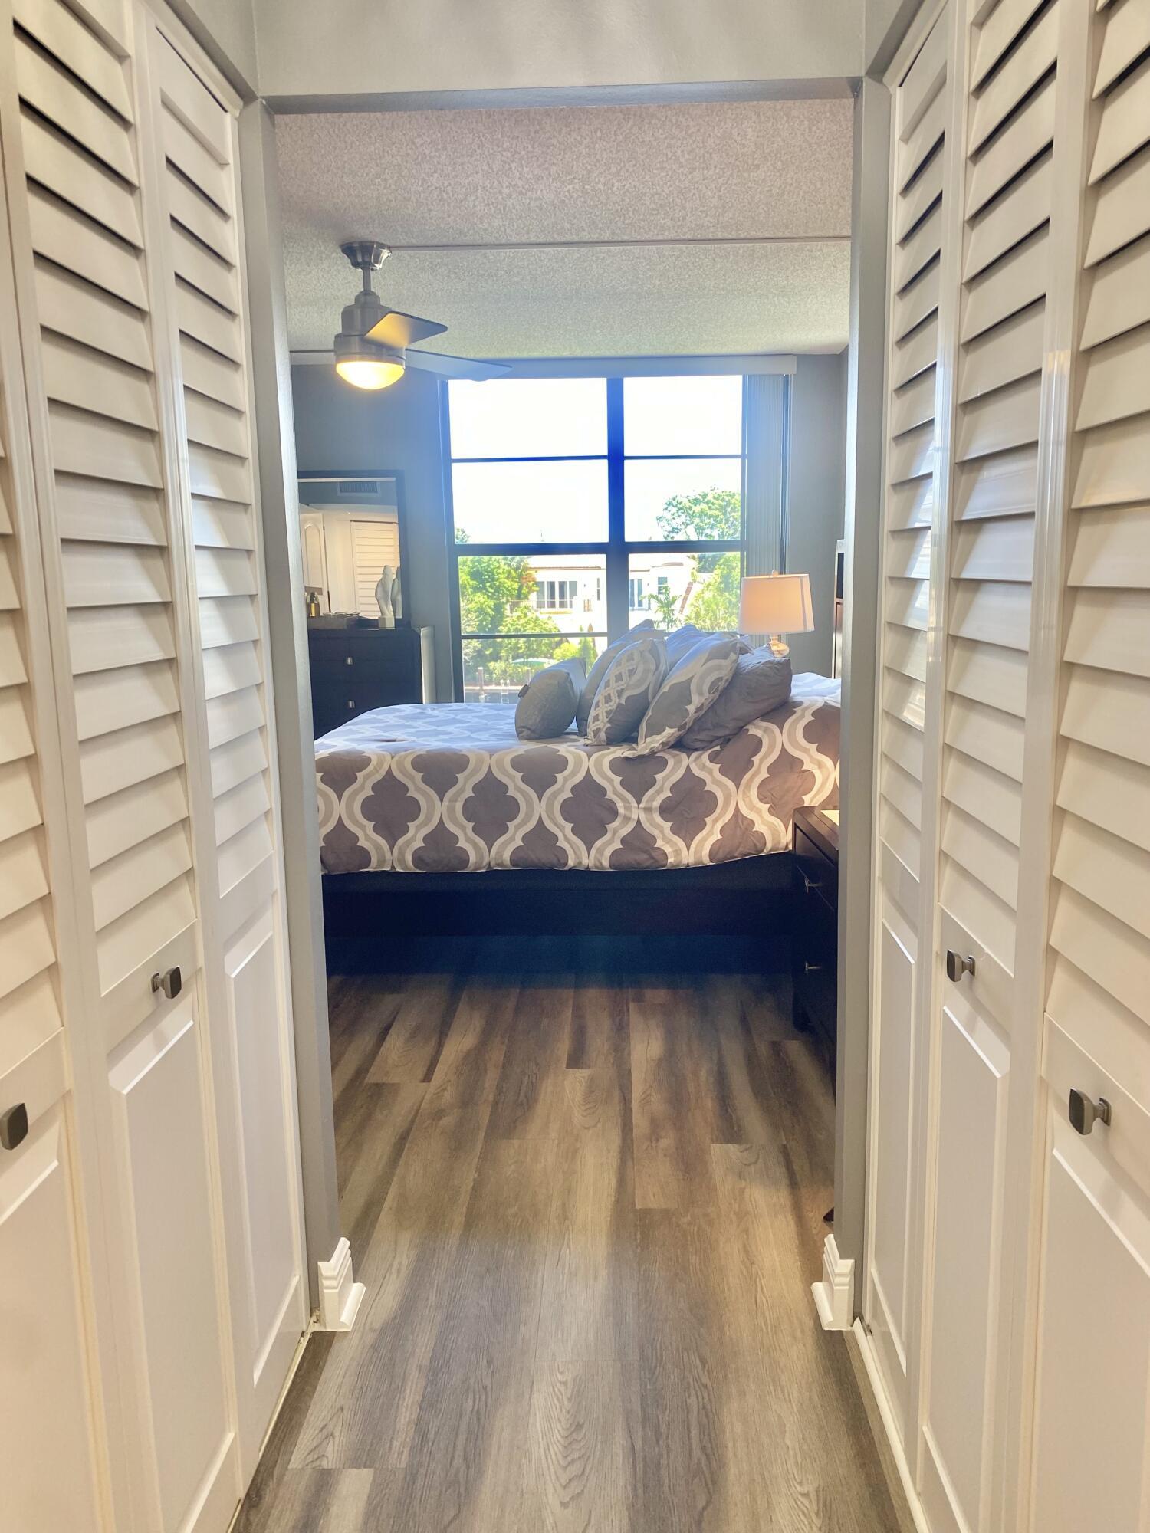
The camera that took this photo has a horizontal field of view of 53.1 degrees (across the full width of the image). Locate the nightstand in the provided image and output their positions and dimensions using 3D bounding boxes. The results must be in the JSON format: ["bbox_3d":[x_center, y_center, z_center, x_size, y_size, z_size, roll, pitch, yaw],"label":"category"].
[{"bbox_3d":[0.882,0.502,3.062,0.460,0.670,0.620,-1,10,1],"label":"nightstand"}]

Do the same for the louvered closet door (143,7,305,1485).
[{"bbox_3d":[-0.522,0.049,1.745,0.035,2.030,0.378,-1,10,2],"label":"louvered closet door"}]

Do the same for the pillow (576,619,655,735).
[{"bbox_3d":[0.169,-0.335,4.117,0.160,0.430,0.480,32,9,-3],"label":"pillow"}]

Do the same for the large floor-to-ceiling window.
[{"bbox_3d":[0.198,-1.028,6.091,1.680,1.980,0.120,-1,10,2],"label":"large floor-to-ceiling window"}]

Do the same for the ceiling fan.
[{"bbox_3d":[-0.721,-1.447,3.710,1.080,0.440,1.120,-1,9,2],"label":"ceiling fan"}]

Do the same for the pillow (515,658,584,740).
[{"bbox_3d":[-0.088,-0.252,4.214,0.170,0.300,0.480,32,9,-4],"label":"pillow"}]

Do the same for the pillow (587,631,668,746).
[{"bbox_3d":[0.183,-0.276,3.944,0.170,0.410,0.450,33,9,-3],"label":"pillow"}]

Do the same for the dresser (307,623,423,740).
[{"bbox_3d":[-1.419,-0.118,5.771,1.350,1.140,0.450,-1,9,2],"label":"dresser"}]

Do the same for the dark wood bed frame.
[{"bbox_3d":[0.201,0.386,4.599,2.150,0.400,1.600,-1,10,2],"label":"dark wood bed frame"}]

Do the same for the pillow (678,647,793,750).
[{"bbox_3d":[0.545,-0.261,3.995,0.430,0.200,0.600,-37,6,7],"label":"pillow"}]

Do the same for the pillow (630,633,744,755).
[{"bbox_3d":[0.373,-0.279,4.021,0.180,0.500,0.580,40,9,-5],"label":"pillow"}]

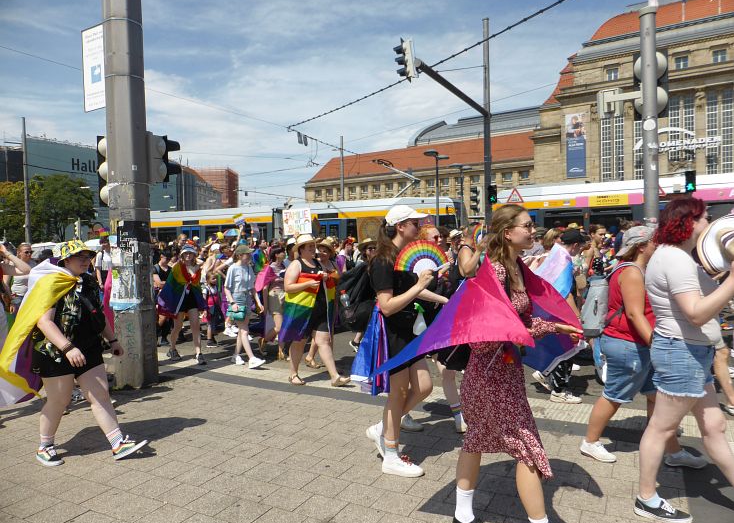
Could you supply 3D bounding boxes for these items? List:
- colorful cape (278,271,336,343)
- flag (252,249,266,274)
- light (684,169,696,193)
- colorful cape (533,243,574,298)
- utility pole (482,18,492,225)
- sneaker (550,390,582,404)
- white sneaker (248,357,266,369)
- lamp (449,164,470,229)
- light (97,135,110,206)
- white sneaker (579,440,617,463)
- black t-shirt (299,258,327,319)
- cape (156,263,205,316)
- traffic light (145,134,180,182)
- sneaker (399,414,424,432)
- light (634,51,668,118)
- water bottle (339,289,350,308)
[{"bbox_3d":[-0.690,0.521,5.900,0.450,0.830,0.550,-1,2,28],"label":"colorful cape"},{"bbox_3d":[-1.985,0.111,9.400,0.350,0.750,0.500,-1,2,28],"label":"flag"},{"bbox_3d":[8.011,-1.980,12.600,0.250,0.530,0.250,0,2,30],"label":"light"},{"bbox_3d":[1.767,0.114,4.850,0.450,0.600,0.480,-1,2,22],"label":"colorful cape"},{"bbox_3d":[3.635,-3.143,15.282,0.200,8.282,0.200,0,2,30],"label":"utility pole"},{"bbox_3d":[1.973,1.324,5.049,0.280,0.110,0.100,0,2,30],"label":"sneaker"},{"bbox_3d":[-1.366,1.266,6.350,0.260,0.120,0.095,-24,-4,15],"label":"white sneaker"},{"bbox_3d":[4.231,-1.758,22.564,0.350,5.150,1.300,0,2,35],"label":"lamp"},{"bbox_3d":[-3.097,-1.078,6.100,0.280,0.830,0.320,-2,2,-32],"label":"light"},{"bbox_3d":[1.579,1.302,3.480,0.255,0.110,0.098,10,5,16],"label":"white sneaker"},{"bbox_3d":[-0.610,0.302,5.700,0.320,0.660,0.450,0,2,42],"label":"black t-shirt"},{"bbox_3d":[-2.514,0.380,6.900,0.680,0.720,0.400,-2,1,-14],"label":"cape"},{"bbox_3d":[-2.273,-1.164,5.700,0.260,0.520,0.330,0,2,41],"label":"traffic light"},{"bbox_3d":[0.349,1.314,4.130,0.260,0.110,0.100,-1,2,15],"label":"sneaker"},{"bbox_3d":[2.343,-1.456,4.200,0.260,0.550,0.280,-1,2,26],"label":"light"},{"bbox_3d":[-0.139,0.306,3.500,0.066,0.225,0.066,-11,2,22],"label":"water bottle"}]

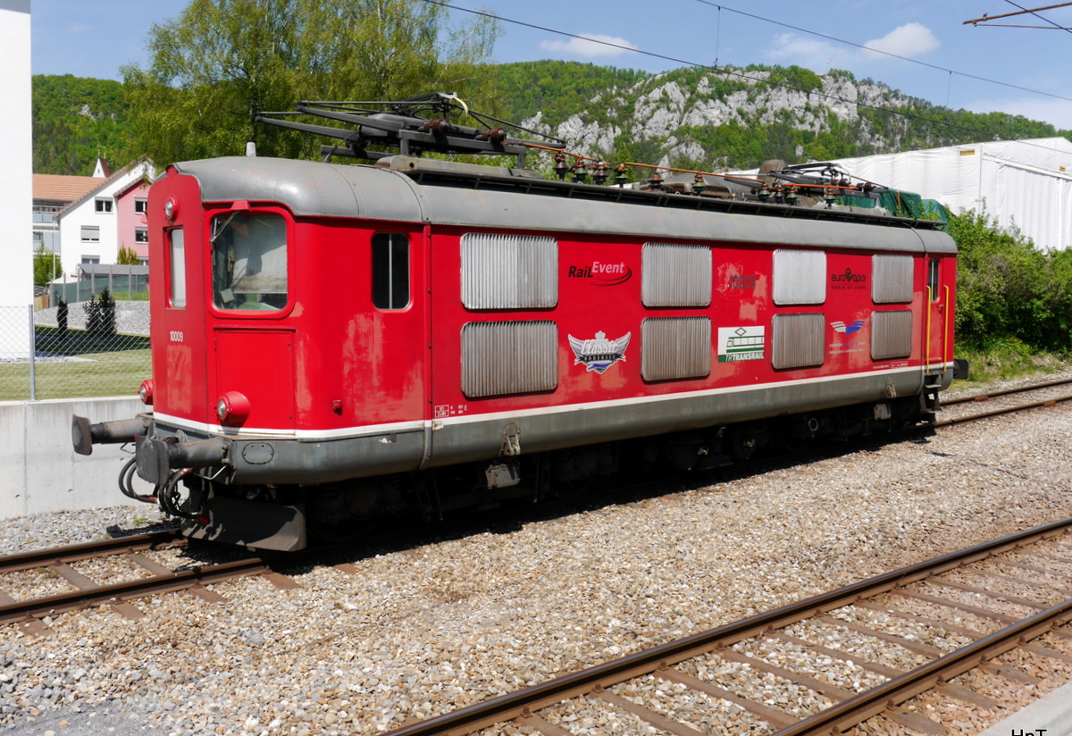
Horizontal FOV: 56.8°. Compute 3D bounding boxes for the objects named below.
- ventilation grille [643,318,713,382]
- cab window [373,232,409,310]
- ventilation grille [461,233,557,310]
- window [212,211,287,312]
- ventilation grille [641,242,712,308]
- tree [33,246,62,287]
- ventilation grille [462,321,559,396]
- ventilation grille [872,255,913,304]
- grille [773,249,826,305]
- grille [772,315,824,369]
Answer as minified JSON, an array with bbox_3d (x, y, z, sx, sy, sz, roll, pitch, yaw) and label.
[{"bbox_3d":[1.619,-0.223,11.473,1.261,0.721,0.060,-4,6,-43],"label":"ventilation grille"},{"bbox_3d":[-1.290,-0.855,8.774,0.399,0.680,0.060,-4,6,-43],"label":"cab window"},{"bbox_3d":[-0.255,-0.936,9.675,1.260,0.713,0.060,-4,6,-43],"label":"ventilation grille"},{"bbox_3d":[-2.420,-0.896,8.431,0.705,0.825,0.080,1,5,13],"label":"window"},{"bbox_3d":[1.618,-1.065,11.407,1.262,0.710,0.060,-4,6,-43],"label":"ventilation grille"},{"bbox_3d":[-39.773,-8.113,80.000,3.000,3.900,3.000,-3,6,-34],"label":"tree"},{"bbox_3d":[-0.256,-0.100,9.739,1.265,0.721,0.060,-4,6,-43],"label":"ventilation grille"},{"bbox_3d":[5.332,-1.330,14.840,1.267,0.718,0.060,-4,6,-43],"label":"ventilation grille"},{"bbox_3d":[3.487,-1.200,13.135,1.272,0.711,0.060,-4,6,-43],"label":"grille"},{"bbox_3d":[3.485,-0.362,13.197,1.274,0.720,0.060,-4,6,-43],"label":"grille"}]

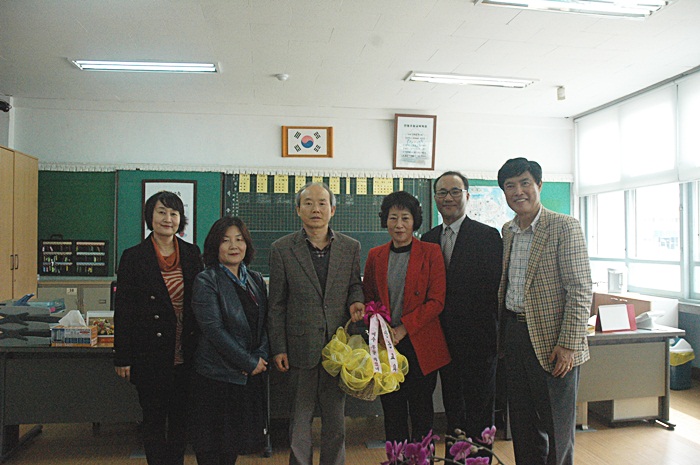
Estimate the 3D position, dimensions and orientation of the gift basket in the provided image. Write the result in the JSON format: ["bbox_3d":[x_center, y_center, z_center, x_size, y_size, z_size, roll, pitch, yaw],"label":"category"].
[{"bbox_3d":[0.070,0.522,2.380,0.370,0.420,0.320,0,-1,0],"label":"gift basket"}]

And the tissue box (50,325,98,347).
[{"bbox_3d":[-1.735,0.663,3.321,0.245,0.110,0.120,0,-1,-2],"label":"tissue box"}]

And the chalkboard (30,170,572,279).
[{"bbox_3d":[-0.314,-0.078,6.077,6.180,1.180,0.070,0,-1,-8],"label":"chalkboard"}]

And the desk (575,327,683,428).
[{"bbox_3d":[1.748,1.097,4.088,1.400,0.710,0.700,0,-1,-12],"label":"desk"}]

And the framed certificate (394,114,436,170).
[{"bbox_3d":[0.772,-1.068,6.207,0.490,0.670,0.035,2,6,-8],"label":"framed certificate"}]

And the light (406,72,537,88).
[{"bbox_3d":[1.183,-1.475,5.080,1.270,0.080,0.290,0,-1,-8],"label":"light"}]

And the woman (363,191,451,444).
[{"bbox_3d":[0.270,0.608,2.509,0.450,1.616,0.330,0,-1,10],"label":"woman"}]

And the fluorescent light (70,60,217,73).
[{"bbox_3d":[-1.813,-1.490,4.696,1.270,0.080,0.290,0,-1,-8],"label":"fluorescent light"}]

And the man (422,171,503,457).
[{"bbox_3d":[0.568,0.551,2.740,0.500,1.742,0.300,0,-1,12],"label":"man"}]

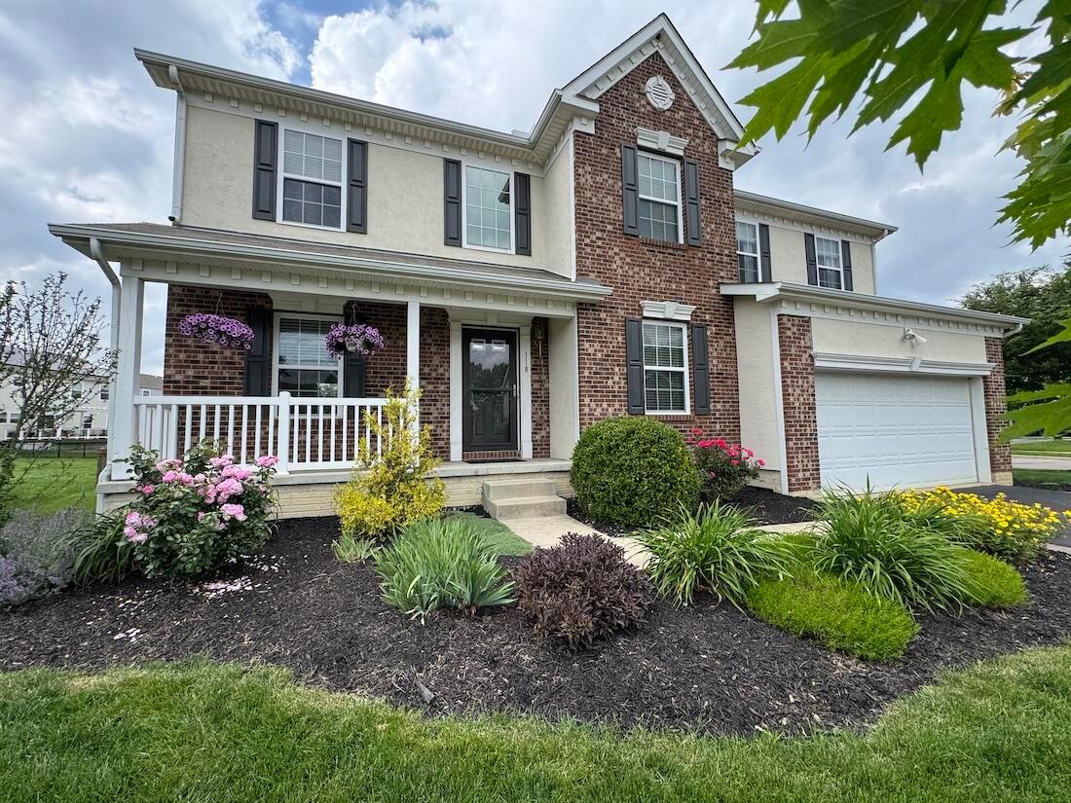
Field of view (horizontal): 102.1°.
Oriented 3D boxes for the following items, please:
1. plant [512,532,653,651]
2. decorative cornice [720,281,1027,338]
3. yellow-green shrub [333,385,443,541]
[{"bbox_3d":[0.323,1.140,2.850,0.920,0.600,0.880,-1,-3,0],"label":"plant"},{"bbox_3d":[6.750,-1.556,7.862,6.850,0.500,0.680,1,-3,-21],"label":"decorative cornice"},{"bbox_3d":[-1.522,0.612,4.575,1.123,1.569,1.093,1,-4,-20],"label":"yellow-green shrub"}]

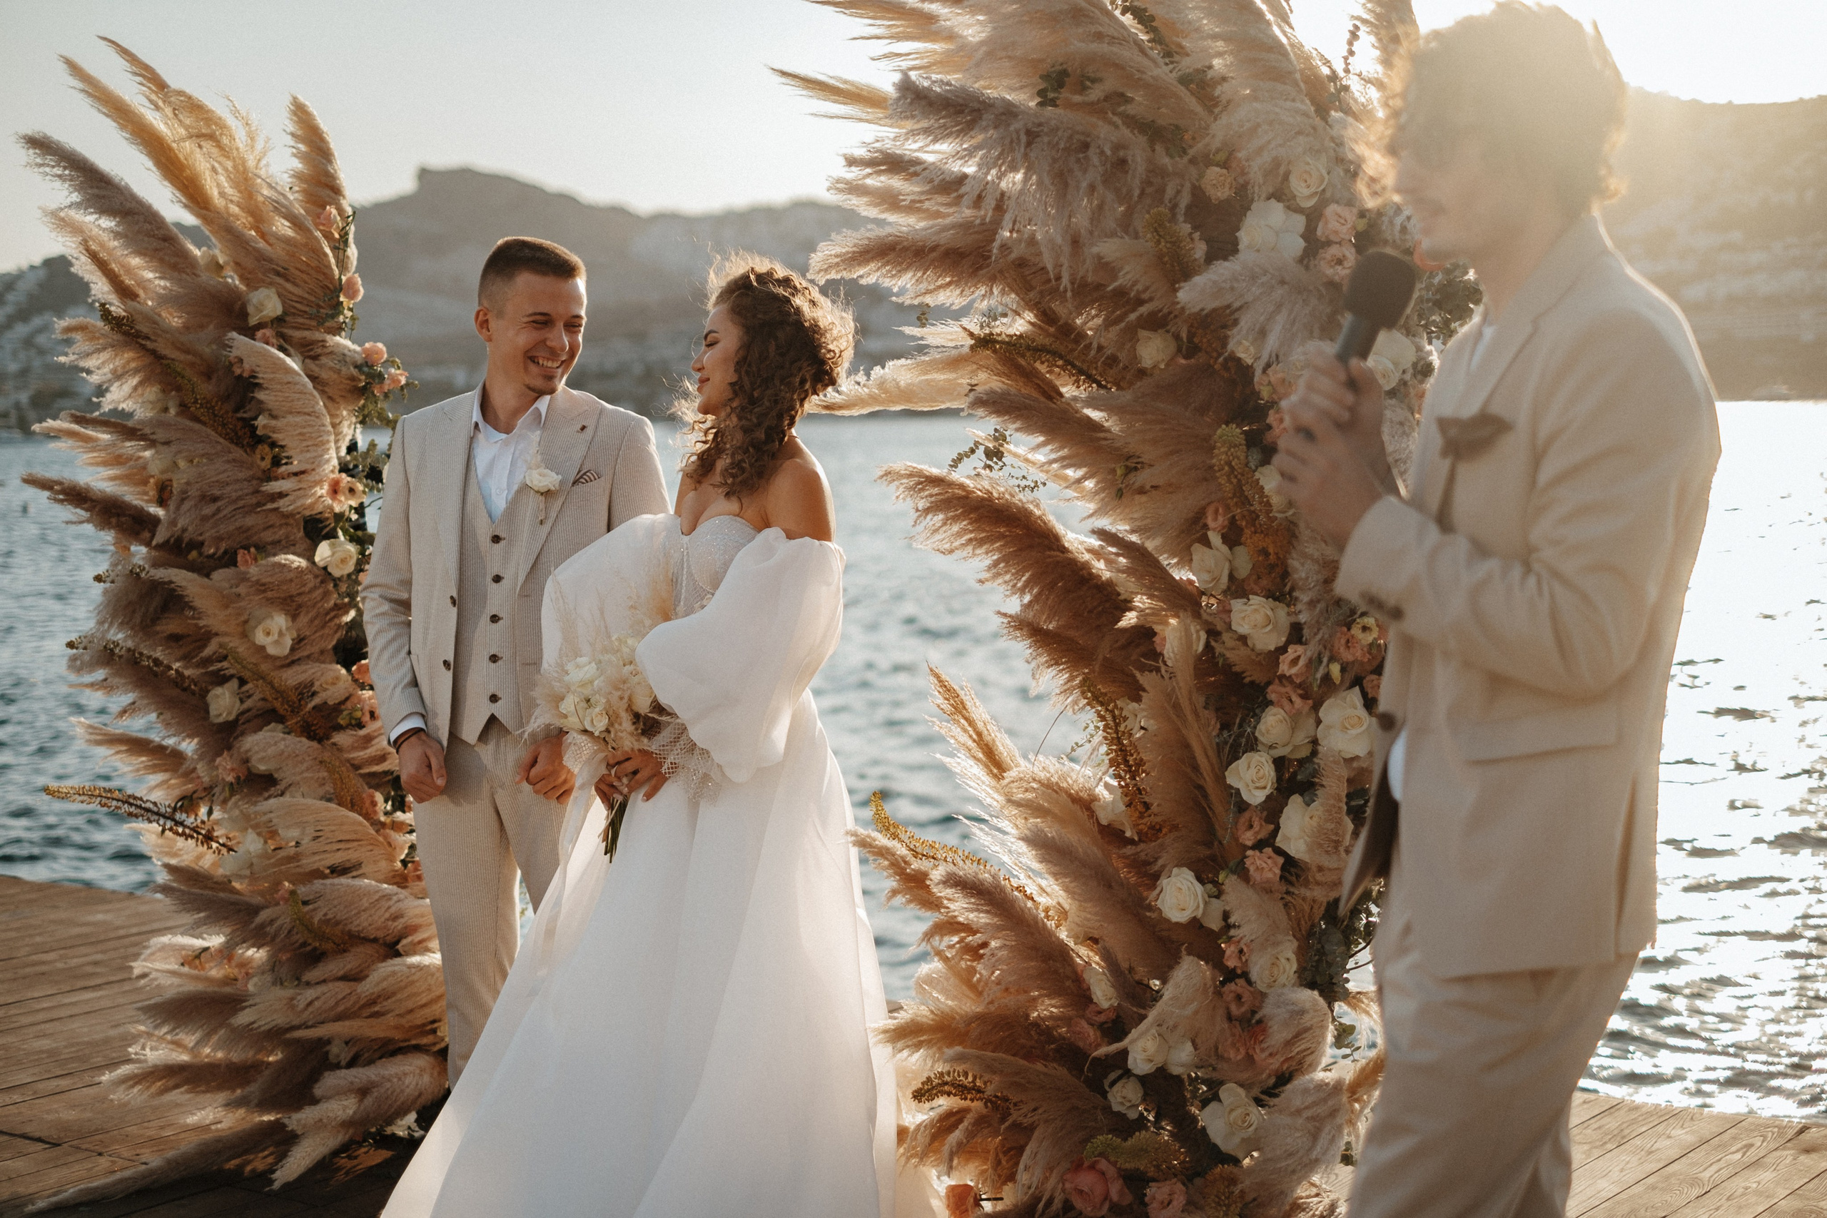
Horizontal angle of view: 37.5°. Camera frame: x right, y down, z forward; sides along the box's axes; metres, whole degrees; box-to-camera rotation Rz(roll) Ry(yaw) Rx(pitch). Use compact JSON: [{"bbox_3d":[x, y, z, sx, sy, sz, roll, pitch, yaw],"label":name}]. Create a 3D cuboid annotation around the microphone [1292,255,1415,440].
[{"bbox_3d":[0.436,-0.246,2.750,0.058,0.250,0.058,24,-6,0],"label":"microphone"}]

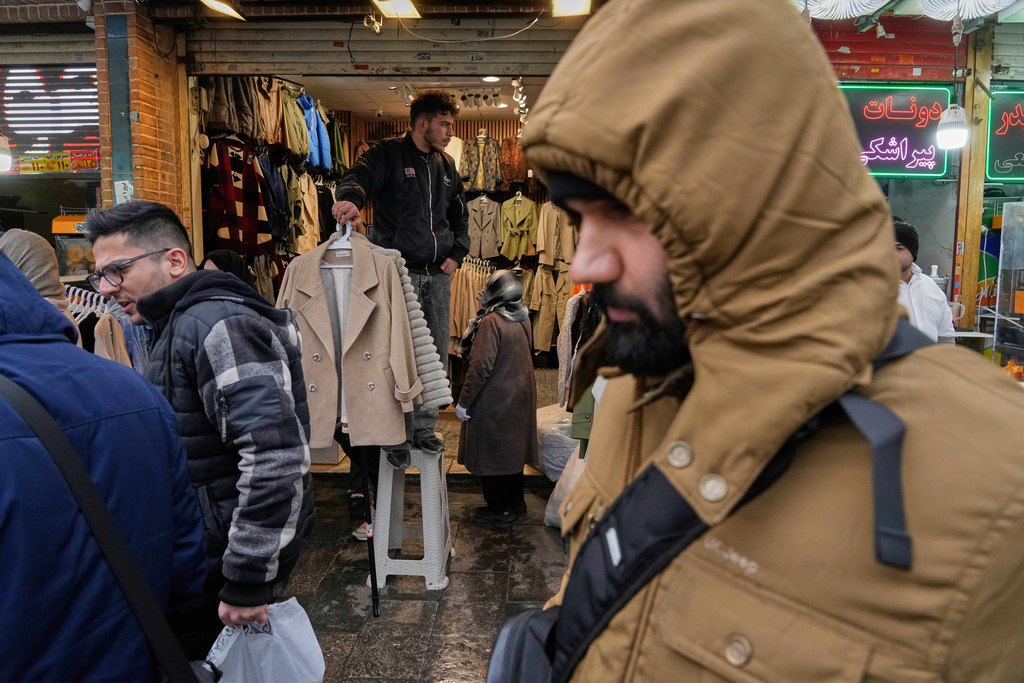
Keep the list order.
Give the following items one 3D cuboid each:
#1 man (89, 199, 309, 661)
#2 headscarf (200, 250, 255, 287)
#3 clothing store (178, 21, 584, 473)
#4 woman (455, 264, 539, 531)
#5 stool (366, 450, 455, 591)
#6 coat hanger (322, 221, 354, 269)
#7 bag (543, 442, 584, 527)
[{"bbox_3d":[-0.660,0.495,1.560,0.480,1.640,0.540,-1,4,-17],"label":"man"},{"bbox_3d":[-1.376,-0.275,3.312,0.260,0.340,0.270,4,5,38],"label":"headscarf"},{"bbox_3d":[-0.870,-0.826,6.854,3.150,3.400,3.600,0,4,0],"label":"clothing store"},{"bbox_3d":[-0.083,0.334,4.273,0.380,1.570,0.480,3,5,35],"label":"woman"},{"bbox_3d":[-0.501,0.842,3.474,0.410,0.670,0.410,0,4,-1],"label":"stool"},{"bbox_3d":[-0.762,-0.431,3.000,0.400,0.220,0.030,0,4,-9],"label":"coat hanger"},{"bbox_3d":[0.382,0.846,4.280,0.420,0.550,0.380,1,4,6],"label":"bag"}]

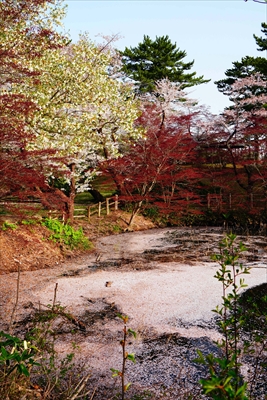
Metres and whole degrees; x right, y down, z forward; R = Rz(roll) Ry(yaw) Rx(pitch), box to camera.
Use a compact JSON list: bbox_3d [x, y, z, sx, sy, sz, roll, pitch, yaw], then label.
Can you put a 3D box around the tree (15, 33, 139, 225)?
[{"bbox_3d":[-2.407,-3.262,18.000,5.714,8.458,5.200,0,2,0],"label":"tree"}]

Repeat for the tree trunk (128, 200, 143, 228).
[{"bbox_3d":[0.075,0.750,20.000,0.750,1.450,0.500,0,2,0],"label":"tree trunk"}]

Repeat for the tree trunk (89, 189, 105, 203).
[{"bbox_3d":[-2.497,-0.304,27.000,1.080,1.080,0.800,0,2,0],"label":"tree trunk"}]

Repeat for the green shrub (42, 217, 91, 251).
[{"bbox_3d":[-2.557,1.337,15.500,1.937,1.240,1.500,0,2,0],"label":"green shrub"}]

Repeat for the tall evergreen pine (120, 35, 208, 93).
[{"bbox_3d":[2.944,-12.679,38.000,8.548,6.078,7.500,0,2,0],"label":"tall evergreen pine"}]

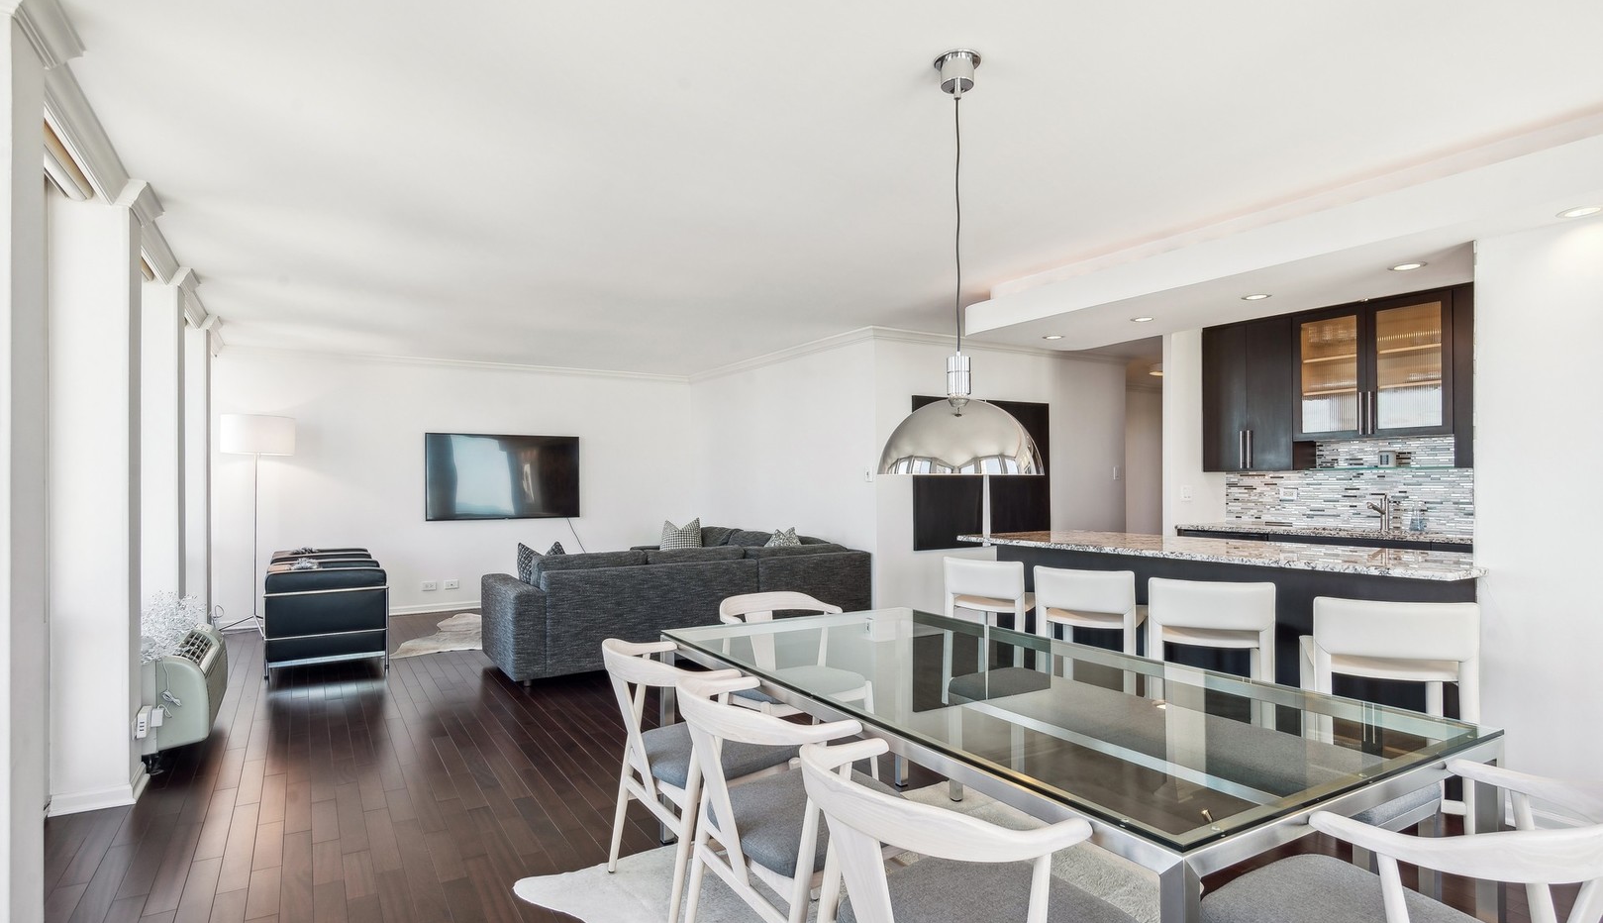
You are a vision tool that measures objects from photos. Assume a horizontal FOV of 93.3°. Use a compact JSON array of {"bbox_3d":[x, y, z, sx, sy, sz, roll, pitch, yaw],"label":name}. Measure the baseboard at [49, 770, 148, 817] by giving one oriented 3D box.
[{"bbox_3d":[-2.854,1.319,3.088,0.265,0.100,0.390,0,-2,-33],"label":"baseboard"}]

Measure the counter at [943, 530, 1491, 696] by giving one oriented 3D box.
[{"bbox_3d":[2.054,0.895,3.921,0.870,0.920,2.460,0,-2,-33],"label":"counter"}]

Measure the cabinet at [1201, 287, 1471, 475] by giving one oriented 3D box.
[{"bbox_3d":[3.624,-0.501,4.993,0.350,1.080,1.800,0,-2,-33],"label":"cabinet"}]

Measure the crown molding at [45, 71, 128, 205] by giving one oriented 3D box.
[{"bbox_3d":[-2.361,-1.067,2.481,0.077,0.105,1.120,0,-2,-33],"label":"crown molding"}]

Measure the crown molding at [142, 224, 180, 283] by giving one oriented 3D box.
[{"bbox_3d":[-3.129,-1.033,3.663,0.077,0.105,1.100,0,-2,-33],"label":"crown molding"}]

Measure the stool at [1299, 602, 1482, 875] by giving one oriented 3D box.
[{"bbox_3d":[2.118,0.907,2.771,0.455,0.860,0.470,-1,-2,26],"label":"stool"}]

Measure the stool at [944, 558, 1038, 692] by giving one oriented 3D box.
[{"bbox_3d":[1.067,0.947,4.169,0.455,0.860,0.470,-1,-2,31],"label":"stool"}]

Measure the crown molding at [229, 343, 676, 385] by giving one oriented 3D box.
[{"bbox_3d":[-3.119,-0.937,7.658,4.360,0.115,0.090,1,-2,-33],"label":"crown molding"}]

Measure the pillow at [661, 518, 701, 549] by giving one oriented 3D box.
[{"bbox_3d":[-1.171,0.787,7.448,0.450,0.450,0.160,0,-13,-19],"label":"pillow"}]

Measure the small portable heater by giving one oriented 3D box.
[{"bbox_3d":[-3.080,1.078,3.752,0.330,0.420,1.040,1,-2,-33],"label":"small portable heater"}]

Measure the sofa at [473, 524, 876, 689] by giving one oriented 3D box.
[{"bbox_3d":[-1.271,1.016,6.332,2.700,0.840,2.550,0,-2,-33],"label":"sofa"}]

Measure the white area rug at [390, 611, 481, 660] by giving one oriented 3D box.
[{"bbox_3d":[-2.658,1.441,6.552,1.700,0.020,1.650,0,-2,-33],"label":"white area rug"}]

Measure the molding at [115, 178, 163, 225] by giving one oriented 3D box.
[{"bbox_3d":[-2.738,-1.054,3.138,0.130,0.105,0.410,1,-2,-33],"label":"molding"}]

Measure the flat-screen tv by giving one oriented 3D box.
[{"bbox_3d":[-2.938,0.160,7.534,1.440,0.833,0.060,0,-2,-33],"label":"flat-screen tv"}]

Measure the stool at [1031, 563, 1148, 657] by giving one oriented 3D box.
[{"bbox_3d":[1.441,0.934,3.731,0.455,0.860,0.470,-1,-2,32],"label":"stool"}]

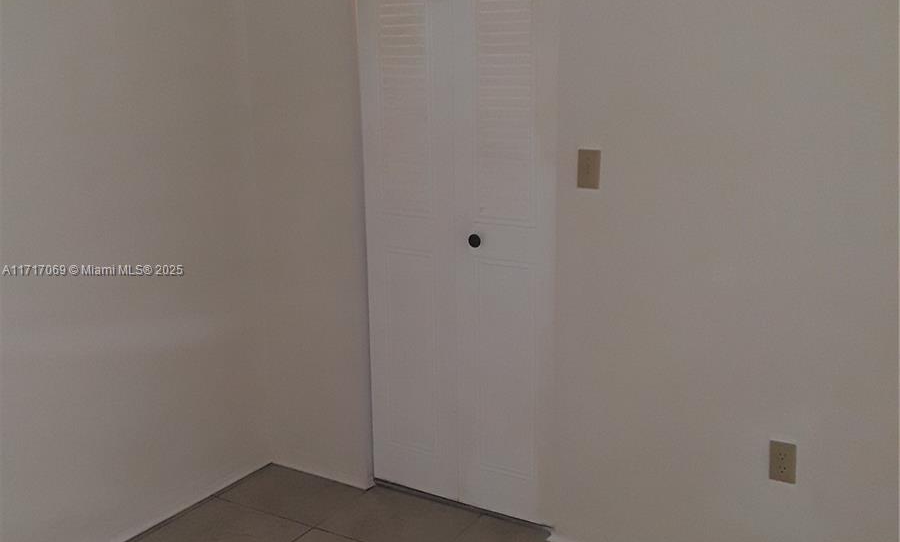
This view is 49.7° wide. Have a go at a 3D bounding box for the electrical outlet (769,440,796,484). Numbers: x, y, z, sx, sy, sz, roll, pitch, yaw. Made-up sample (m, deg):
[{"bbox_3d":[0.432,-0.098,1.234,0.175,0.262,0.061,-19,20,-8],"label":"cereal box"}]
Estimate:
[{"bbox_3d":[0.929,0.536,2.709,0.071,0.115,0.010,7,16,31],"label":"electrical outlet"}]

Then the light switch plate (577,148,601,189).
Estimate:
[{"bbox_3d":[0.404,-0.294,2.827,0.071,0.115,0.013,7,16,31],"label":"light switch plate"}]

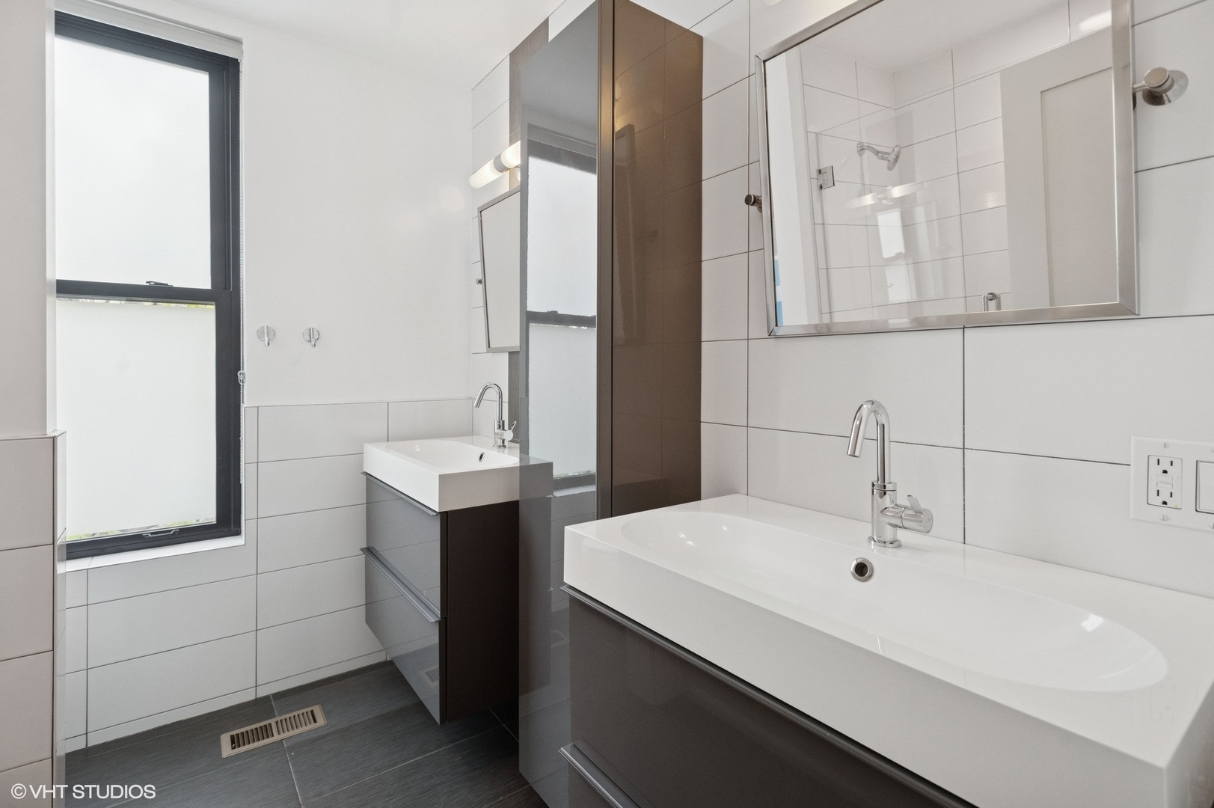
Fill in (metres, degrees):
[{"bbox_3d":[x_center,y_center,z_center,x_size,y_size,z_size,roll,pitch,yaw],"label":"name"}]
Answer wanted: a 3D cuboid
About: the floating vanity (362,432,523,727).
[{"bbox_3d":[-0.510,0.516,2.042,0.486,0.690,0.800,-1,2,-37],"label":"floating vanity"}]

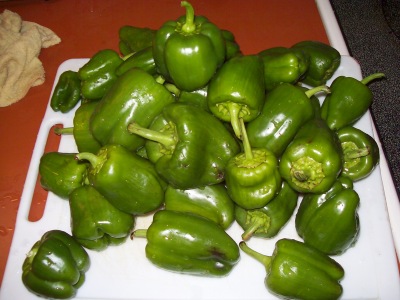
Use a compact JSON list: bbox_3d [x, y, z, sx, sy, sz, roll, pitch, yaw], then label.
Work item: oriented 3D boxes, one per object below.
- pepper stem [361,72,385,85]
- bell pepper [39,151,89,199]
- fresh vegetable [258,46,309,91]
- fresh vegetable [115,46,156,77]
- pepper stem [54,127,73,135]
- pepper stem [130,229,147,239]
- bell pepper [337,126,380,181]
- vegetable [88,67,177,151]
[{"bbox_3d":[0.220,-0.090,0.529,0.030,0.010,0.010,-21,62,5],"label":"pepper stem"},{"bbox_3d":[-0.158,0.033,0.497,0.071,0.051,0.051,16,63,12],"label":"bell pepper"},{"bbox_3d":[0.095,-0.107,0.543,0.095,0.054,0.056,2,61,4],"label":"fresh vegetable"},{"bbox_3d":[-0.080,-0.115,0.575,0.083,0.054,0.054,-42,68,-12],"label":"fresh vegetable"},{"bbox_3d":[-0.187,-0.027,0.570,0.025,0.008,0.008,-3,61,0],"label":"pepper stem"},{"bbox_3d":[-0.071,0.097,0.481,0.020,0.009,0.009,-14,62,-6],"label":"pepper stem"},{"bbox_3d":[0.199,0.004,0.528,0.060,0.078,0.058,0,90,30],"label":"bell pepper"},{"bbox_3d":[-0.073,-0.052,0.480,0.114,0.070,0.076,-44,67,-6],"label":"vegetable"}]

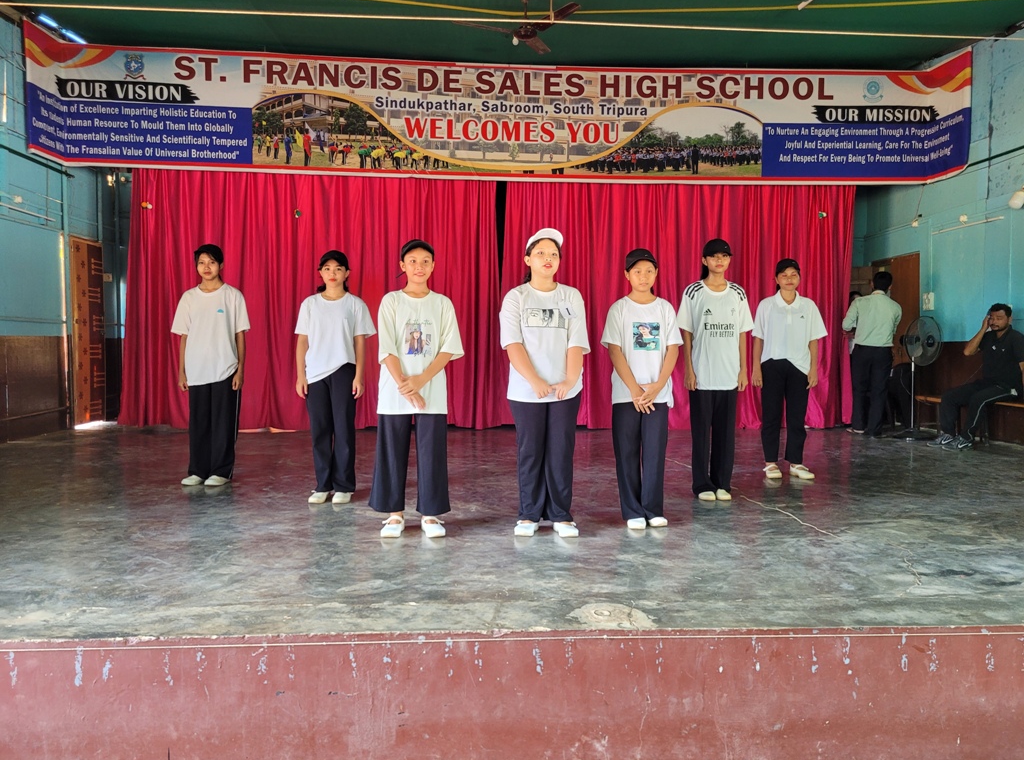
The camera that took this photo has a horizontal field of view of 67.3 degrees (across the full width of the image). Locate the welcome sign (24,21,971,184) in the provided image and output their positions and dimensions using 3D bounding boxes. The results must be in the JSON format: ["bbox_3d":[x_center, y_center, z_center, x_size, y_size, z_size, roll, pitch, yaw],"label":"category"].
[{"bbox_3d":[-0.012,-2.749,7.733,9.060,1.242,0.679,0,3,-3],"label":"welcome sign"}]

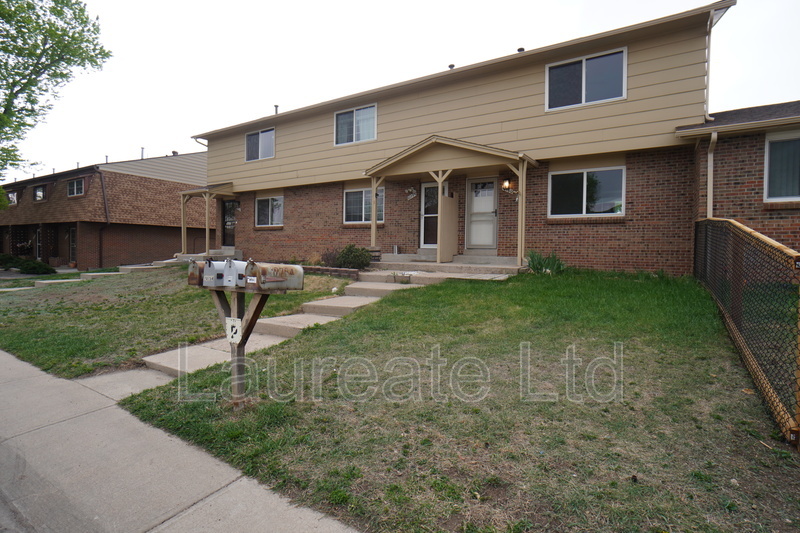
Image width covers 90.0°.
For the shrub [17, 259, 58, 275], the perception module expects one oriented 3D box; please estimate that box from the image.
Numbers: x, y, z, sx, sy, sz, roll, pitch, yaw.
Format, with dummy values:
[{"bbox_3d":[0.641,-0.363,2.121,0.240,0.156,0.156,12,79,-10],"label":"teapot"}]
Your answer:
[{"bbox_3d":[-18.543,0.000,20.400,1.700,0.800,1.500,2,2,32],"label":"shrub"}]

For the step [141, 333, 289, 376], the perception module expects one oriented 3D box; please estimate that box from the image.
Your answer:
[{"bbox_3d":[-2.381,1.196,5.433,1.130,0.140,1.550,2,3,32],"label":"step"}]

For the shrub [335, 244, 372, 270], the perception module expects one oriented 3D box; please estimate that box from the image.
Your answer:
[{"bbox_3d":[-1.362,-0.268,11.734,1.100,0.760,1.050,1,2,0],"label":"shrub"}]

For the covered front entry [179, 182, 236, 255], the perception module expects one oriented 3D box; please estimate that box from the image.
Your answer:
[{"bbox_3d":[-8.423,-2.087,17.603,2.150,3.080,1.450,2,2,32],"label":"covered front entry"}]

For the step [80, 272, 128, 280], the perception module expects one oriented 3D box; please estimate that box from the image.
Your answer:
[{"bbox_3d":[-10.687,0.364,14.547,0.910,0.185,1.220,2,2,32],"label":"step"}]

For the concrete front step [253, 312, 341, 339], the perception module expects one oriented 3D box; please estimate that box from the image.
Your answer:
[{"bbox_3d":[-1.603,0.976,6.674,1.190,0.175,1.190,2,2,32],"label":"concrete front step"}]

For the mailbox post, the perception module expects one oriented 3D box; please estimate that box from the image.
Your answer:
[{"bbox_3d":[-1.484,0.623,3.816,1.080,1.380,0.480,2,3,32],"label":"mailbox post"}]

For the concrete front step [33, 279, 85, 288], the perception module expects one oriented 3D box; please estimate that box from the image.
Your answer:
[{"bbox_3d":[-11.339,0.592,13.509,0.910,0.180,1.220,2,2,32],"label":"concrete front step"}]

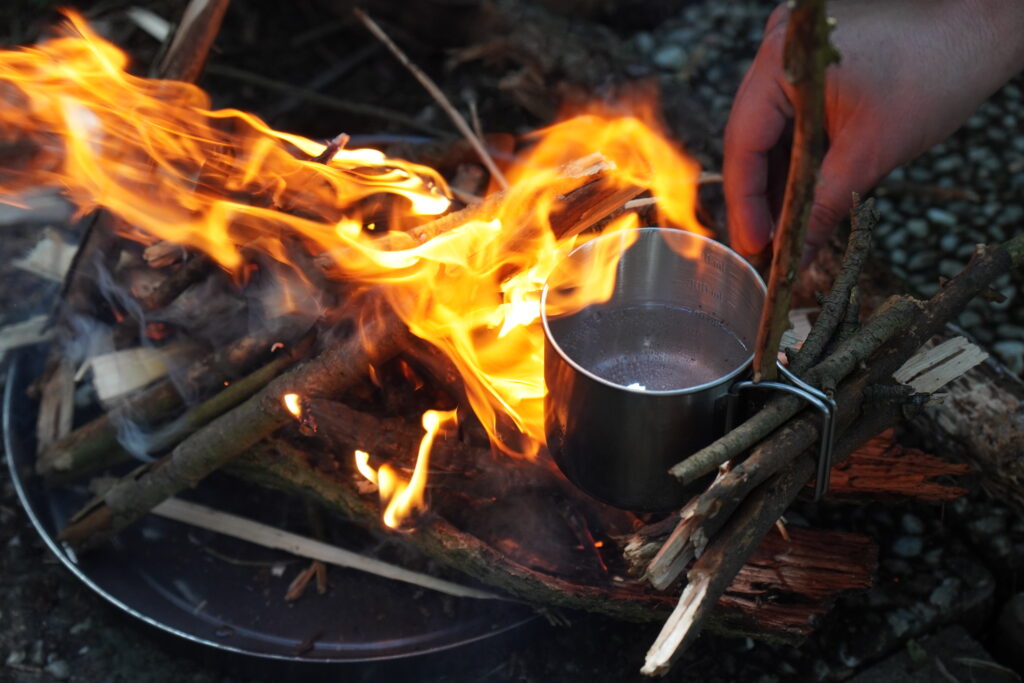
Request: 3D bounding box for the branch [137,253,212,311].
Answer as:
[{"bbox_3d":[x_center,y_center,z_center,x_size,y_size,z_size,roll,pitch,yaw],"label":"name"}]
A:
[{"bbox_3d":[-0.142,-0.027,1.274,0.029,0.016,0.017,-24,51,-20],"label":"branch"}]

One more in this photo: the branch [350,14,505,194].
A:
[{"bbox_3d":[-0.034,-0.104,1.280,0.004,0.004,0.104,-34,78,-27],"label":"branch"}]

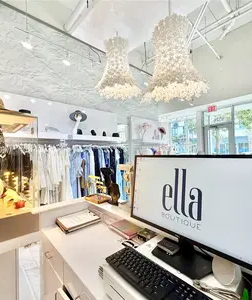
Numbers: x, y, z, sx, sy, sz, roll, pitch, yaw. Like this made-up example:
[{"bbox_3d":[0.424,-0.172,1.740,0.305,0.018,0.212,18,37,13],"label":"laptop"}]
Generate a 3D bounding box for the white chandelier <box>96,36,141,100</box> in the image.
[{"bbox_3d":[-0.085,-0.945,1.840,0.500,0.630,0.500,0,0,0],"label":"white chandelier"}]

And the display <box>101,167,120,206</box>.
[{"bbox_3d":[-0.119,0.280,1.240,0.130,0.290,0.130,0,0,-42],"label":"display"}]

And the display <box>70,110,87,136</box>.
[{"bbox_3d":[-1.277,-0.712,4.350,0.400,0.690,0.270,0,0,-42],"label":"display"}]

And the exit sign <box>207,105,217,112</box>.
[{"bbox_3d":[3.049,-1.464,5.750,0.060,0.210,0.320,0,0,-42],"label":"exit sign"}]

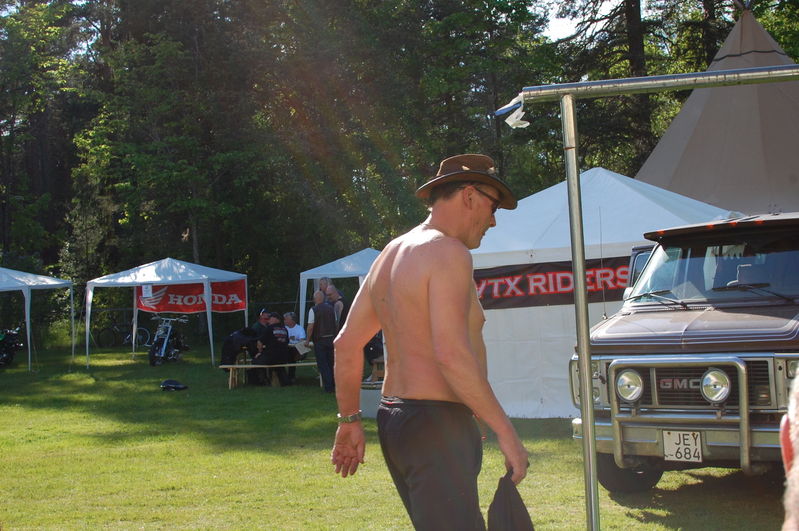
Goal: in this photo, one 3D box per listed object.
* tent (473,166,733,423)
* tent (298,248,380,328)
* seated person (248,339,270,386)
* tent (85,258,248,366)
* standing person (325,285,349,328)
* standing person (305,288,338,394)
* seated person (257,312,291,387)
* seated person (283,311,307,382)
[{"bbox_3d":[3.020,0.255,16.676,4.640,3.360,4.640,-3,-2,34],"label":"tent"},{"bbox_3d":[-0.637,0.882,26.400,3.000,2.540,3.000,-2,-1,2],"label":"tent"},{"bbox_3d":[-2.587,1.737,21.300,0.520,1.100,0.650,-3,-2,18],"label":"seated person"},{"bbox_3d":[-5.566,1.091,28.026,3.000,2.550,3.000,-2,-1,8],"label":"tent"},{"bbox_3d":[-1.157,1.257,21.000,0.500,1.800,0.550,-1,-2,-23],"label":"standing person"},{"bbox_3d":[-1.338,1.312,19.900,0.580,1.760,0.420,-2,-1,-12],"label":"standing person"},{"bbox_3d":[-2.313,1.530,21.000,0.750,1.300,0.550,-3,-2,37],"label":"seated person"},{"bbox_3d":[-1.939,1.534,21.700,0.550,1.320,0.750,-3,-2,37],"label":"seated person"}]

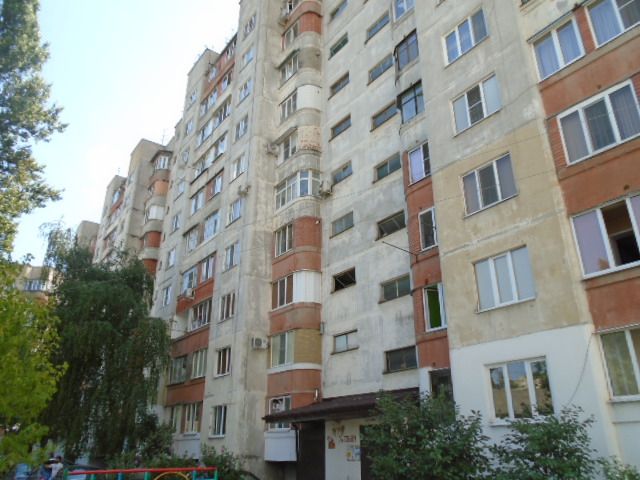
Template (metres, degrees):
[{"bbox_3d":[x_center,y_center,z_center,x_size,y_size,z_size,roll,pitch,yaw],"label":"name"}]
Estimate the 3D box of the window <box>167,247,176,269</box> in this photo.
[{"bbox_3d":[-10.636,1.362,34.541,0.154,1.312,1.179,17,-29,-35],"label":"window"}]

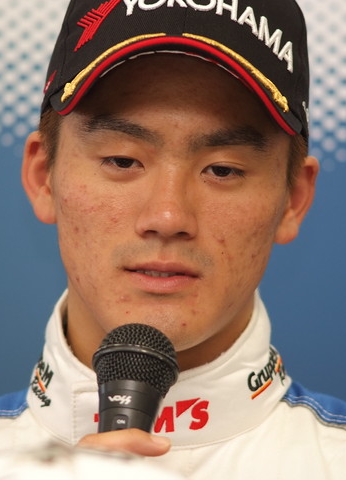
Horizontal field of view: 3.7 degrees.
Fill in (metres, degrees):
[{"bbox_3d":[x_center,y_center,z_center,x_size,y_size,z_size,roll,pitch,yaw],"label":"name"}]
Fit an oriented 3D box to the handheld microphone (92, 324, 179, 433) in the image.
[{"bbox_3d":[-0.031,0.133,3.256,0.052,0.175,0.052,3,-24,13],"label":"handheld microphone"}]

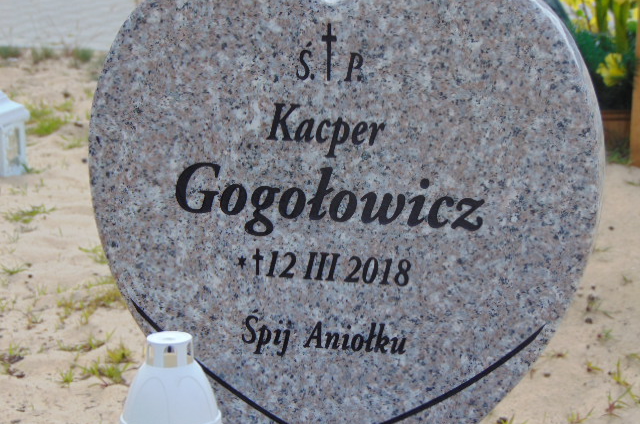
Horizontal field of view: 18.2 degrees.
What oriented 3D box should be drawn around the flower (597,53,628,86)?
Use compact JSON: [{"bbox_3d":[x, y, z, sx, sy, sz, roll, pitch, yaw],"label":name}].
[{"bbox_3d":[0.498,-0.243,3.400,0.055,0.057,0.042,-2,16,-6],"label":"flower"}]

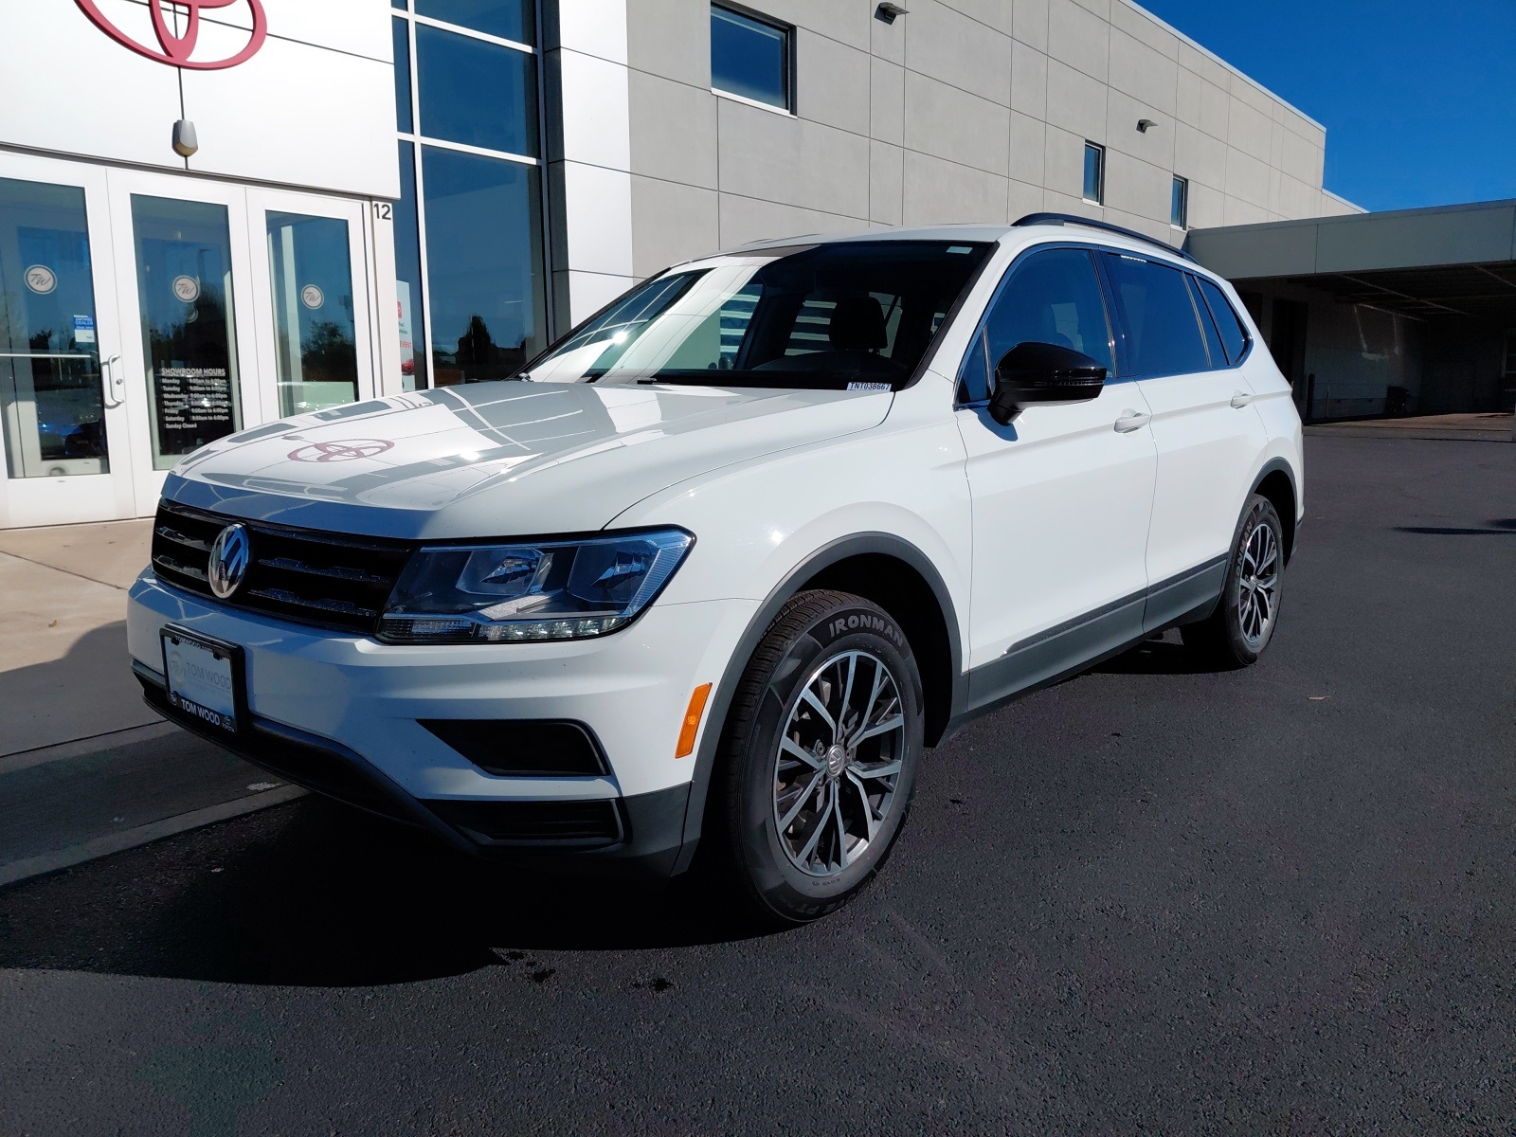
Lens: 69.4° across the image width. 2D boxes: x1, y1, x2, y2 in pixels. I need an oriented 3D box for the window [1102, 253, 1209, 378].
[{"bbox_3d":[1.284,-0.810,3.580,0.040,0.403,0.844,-17,-4,41],"label":"window"}]

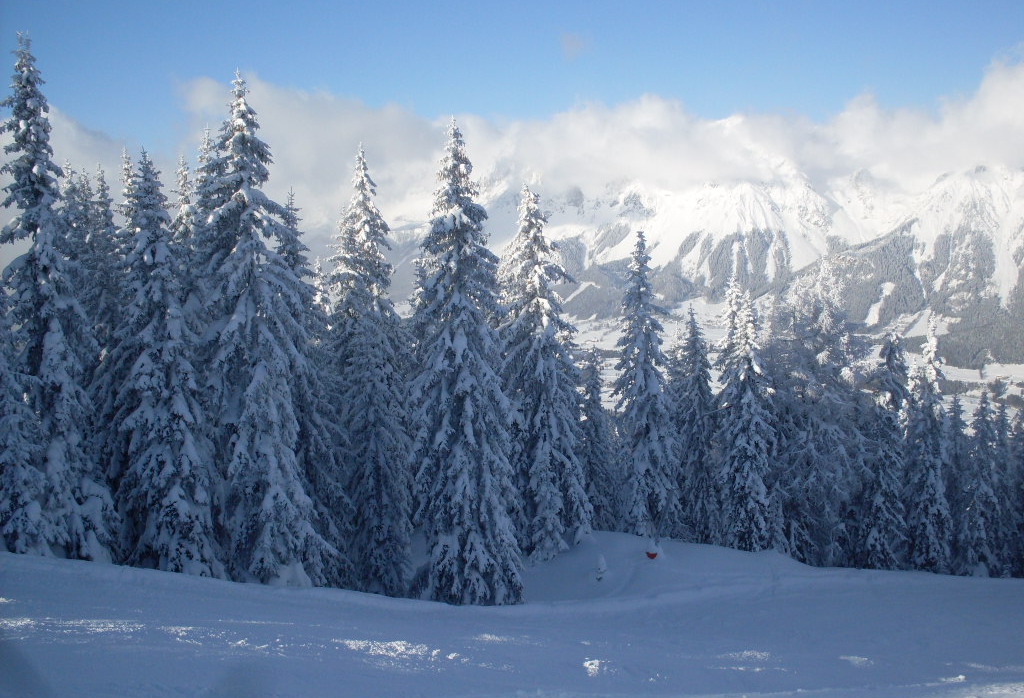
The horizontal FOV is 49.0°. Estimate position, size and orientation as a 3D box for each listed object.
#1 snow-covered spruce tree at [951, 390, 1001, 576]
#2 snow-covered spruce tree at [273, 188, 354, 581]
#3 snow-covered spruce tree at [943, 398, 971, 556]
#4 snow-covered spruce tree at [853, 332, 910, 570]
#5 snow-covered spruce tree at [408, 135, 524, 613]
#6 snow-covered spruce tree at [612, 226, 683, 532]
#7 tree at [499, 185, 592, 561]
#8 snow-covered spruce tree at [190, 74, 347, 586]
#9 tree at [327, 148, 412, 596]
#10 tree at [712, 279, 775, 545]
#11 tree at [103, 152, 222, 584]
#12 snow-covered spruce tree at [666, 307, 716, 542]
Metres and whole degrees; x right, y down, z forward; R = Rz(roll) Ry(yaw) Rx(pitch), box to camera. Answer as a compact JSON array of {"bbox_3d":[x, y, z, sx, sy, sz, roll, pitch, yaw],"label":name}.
[{"bbox_3d":[19.792,5.750,48.000,2.220,8.120,2.220,-2,6,0],"label":"snow-covered spruce tree"},{"bbox_3d":[-6.797,1.254,37.000,3.460,13.020,3.460,-2,6,0],"label":"snow-covered spruce tree"},{"bbox_3d":[22.094,6.570,56.000,2.090,8.590,2.090,-2,6,0],"label":"snow-covered spruce tree"},{"bbox_3d":[15.121,4.241,46.000,2.460,9.960,2.460,-2,6,0],"label":"snow-covered spruce tree"},{"bbox_3d":[-1.303,0.398,31.500,3.190,13.340,3.190,-2,6,0],"label":"snow-covered spruce tree"},{"bbox_3d":[5.265,1.402,44.000,2.740,11.940,2.740,-2,6,0],"label":"snow-covered spruce tree"},{"bbox_3d":[1.132,0.799,38.000,3.180,12.530,3.180,-2,6,0],"label":"tree"},{"bbox_3d":[-6.715,-0.491,31.000,4.000,13.940,4.000,-2,6,0],"label":"snow-covered spruce tree"},{"bbox_3d":[-4.340,0.689,34.000,2.720,13.390,2.720,-2,6,0],"label":"tree"},{"bbox_3d":[8.894,2.502,43.000,2.520,10.310,2.520,-2,6,0],"label":"tree"},{"bbox_3d":[-9.978,0.494,32.000,3.420,12.080,3.420,-2,6,0],"label":"tree"},{"bbox_3d":[7.665,3.426,48.000,2.310,10.420,2.310,-2,6,0],"label":"snow-covered spruce tree"}]

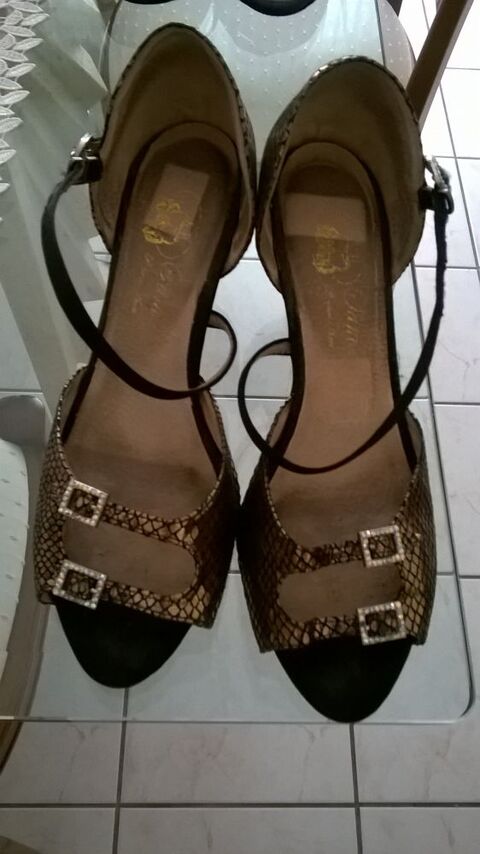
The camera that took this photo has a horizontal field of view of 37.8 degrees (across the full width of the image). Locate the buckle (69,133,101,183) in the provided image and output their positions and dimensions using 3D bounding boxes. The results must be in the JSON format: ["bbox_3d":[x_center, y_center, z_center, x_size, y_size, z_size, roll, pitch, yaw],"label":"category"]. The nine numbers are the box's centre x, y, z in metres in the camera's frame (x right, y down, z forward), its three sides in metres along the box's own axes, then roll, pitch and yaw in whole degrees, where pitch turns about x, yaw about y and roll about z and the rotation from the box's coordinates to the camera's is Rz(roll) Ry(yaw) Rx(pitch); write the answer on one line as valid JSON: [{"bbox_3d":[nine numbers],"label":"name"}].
[{"bbox_3d":[-0.062,-0.108,0.283,0.005,0.012,0.014,16,60,-17],"label":"buckle"}]

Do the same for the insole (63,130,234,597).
[{"bbox_3d":[-0.031,-0.035,0.306,0.072,0.032,0.220,5,70,0],"label":"insole"}]

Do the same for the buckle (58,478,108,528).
[{"bbox_3d":[-0.059,0.029,0.266,0.017,0.004,0.015,9,70,17],"label":"buckle"}]

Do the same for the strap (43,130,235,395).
[{"bbox_3d":[-0.039,-0.050,0.277,0.079,0.062,0.118,5,61,0],"label":"strap"}]

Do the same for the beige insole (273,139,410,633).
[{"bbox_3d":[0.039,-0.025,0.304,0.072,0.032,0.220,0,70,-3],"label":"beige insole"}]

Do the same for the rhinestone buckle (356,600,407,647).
[{"bbox_3d":[0.051,0.071,0.253,0.017,0.004,0.015,3,67,-14],"label":"rhinestone buckle"}]

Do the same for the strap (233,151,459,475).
[{"bbox_3d":[0.041,-0.035,0.274,0.084,0.064,0.141,0,61,-3],"label":"strap"}]

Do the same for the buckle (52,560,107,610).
[{"bbox_3d":[-0.058,0.057,0.255,0.017,0.004,0.015,7,69,13],"label":"buckle"}]

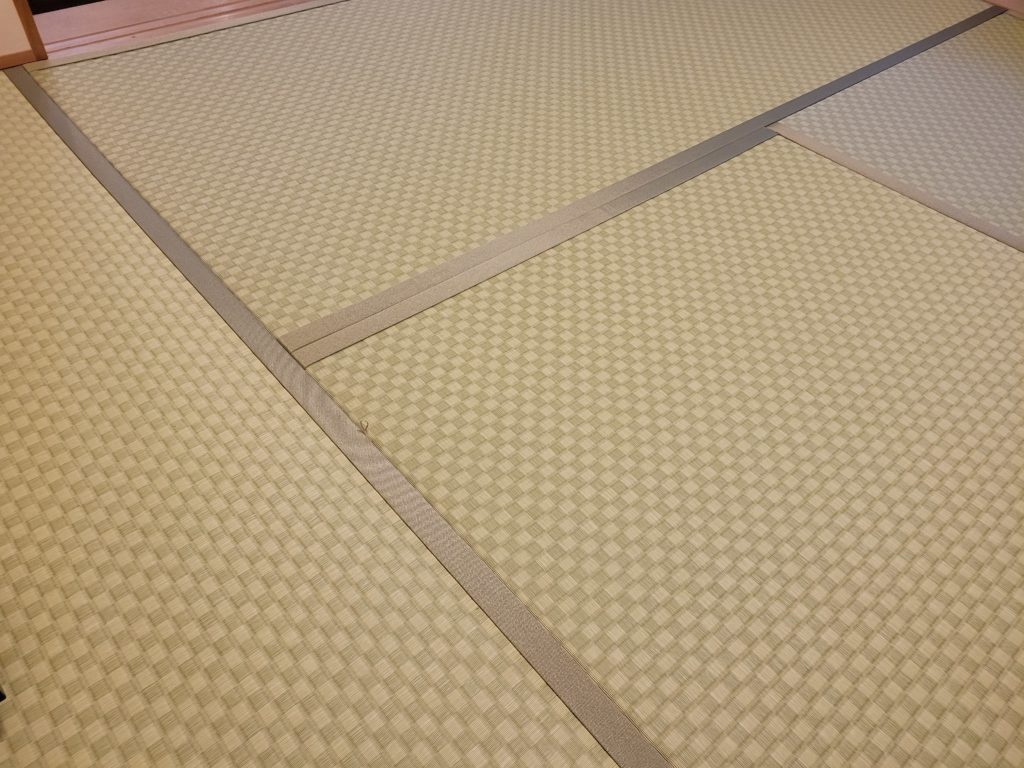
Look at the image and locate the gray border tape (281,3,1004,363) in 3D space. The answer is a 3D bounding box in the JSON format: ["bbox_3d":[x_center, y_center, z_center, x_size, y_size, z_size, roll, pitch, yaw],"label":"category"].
[{"bbox_3d":[0.429,-0.430,1.275,1.780,0.008,0.061,-31,55,-29],"label":"gray border tape"}]

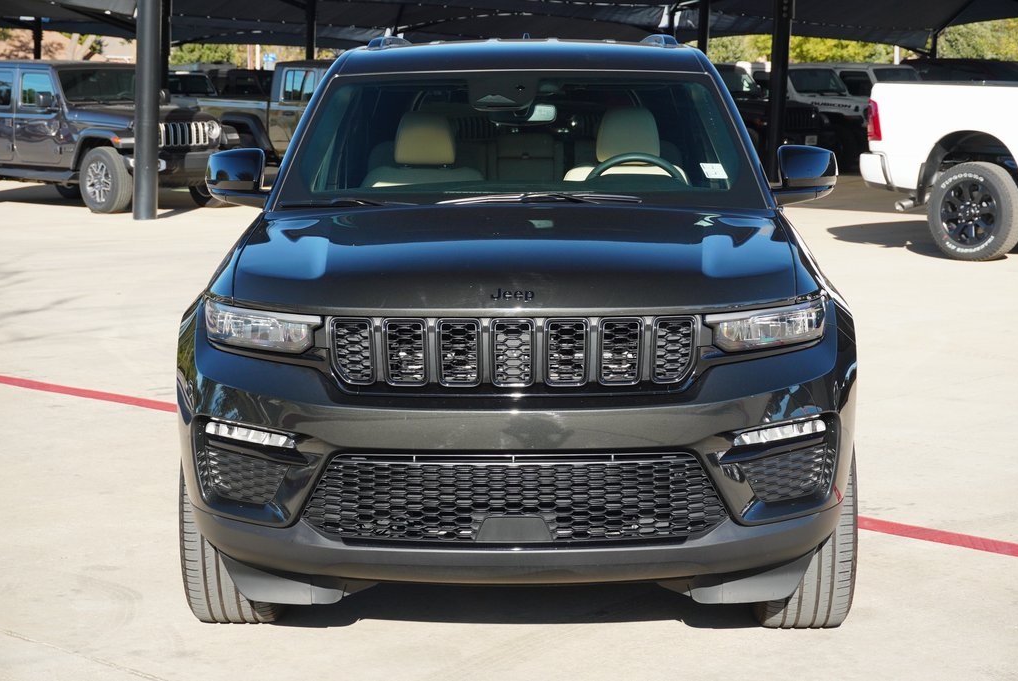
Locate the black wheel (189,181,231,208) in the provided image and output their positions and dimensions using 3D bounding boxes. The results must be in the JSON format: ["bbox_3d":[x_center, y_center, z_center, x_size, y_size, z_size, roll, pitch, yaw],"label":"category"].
[{"bbox_3d":[-3.707,-2.065,26.037,0.810,0.810,0.260,7,10,43],"label":"black wheel"}]

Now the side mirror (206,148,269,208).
[{"bbox_3d":[-0.921,-0.549,7.035,0.225,0.205,0.150,0,7,1],"label":"side mirror"}]

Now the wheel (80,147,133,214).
[{"bbox_3d":[-4.808,-1.918,24.885,0.810,0.810,0.260,7,10,43],"label":"wheel"}]

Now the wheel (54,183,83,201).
[{"bbox_3d":[-5.884,-2.319,28.086,0.810,0.810,0.260,7,10,43],"label":"wheel"}]

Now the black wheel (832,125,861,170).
[{"bbox_3d":[5.866,-3.405,36.600,0.830,0.830,0.285,7,10,43],"label":"black wheel"}]

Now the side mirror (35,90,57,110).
[{"bbox_3d":[-5.675,-2.935,25.375,0.130,0.220,0.220,7,10,43],"label":"side mirror"}]

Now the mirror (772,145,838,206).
[{"bbox_3d":[0.997,-0.557,7.002,0.225,0.205,0.150,0,7,1],"label":"mirror"}]

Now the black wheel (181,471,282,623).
[{"bbox_3d":[-0.804,0.445,6.150,0.275,0.773,0.773,0,7,1],"label":"black wheel"}]

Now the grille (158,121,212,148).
[{"bbox_3d":[-3.968,-2.498,25.120,0.100,0.310,0.800,7,10,43],"label":"grille"}]

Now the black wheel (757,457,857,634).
[{"bbox_3d":[0.856,0.452,6.123,0.275,0.773,0.773,0,7,1],"label":"black wheel"}]

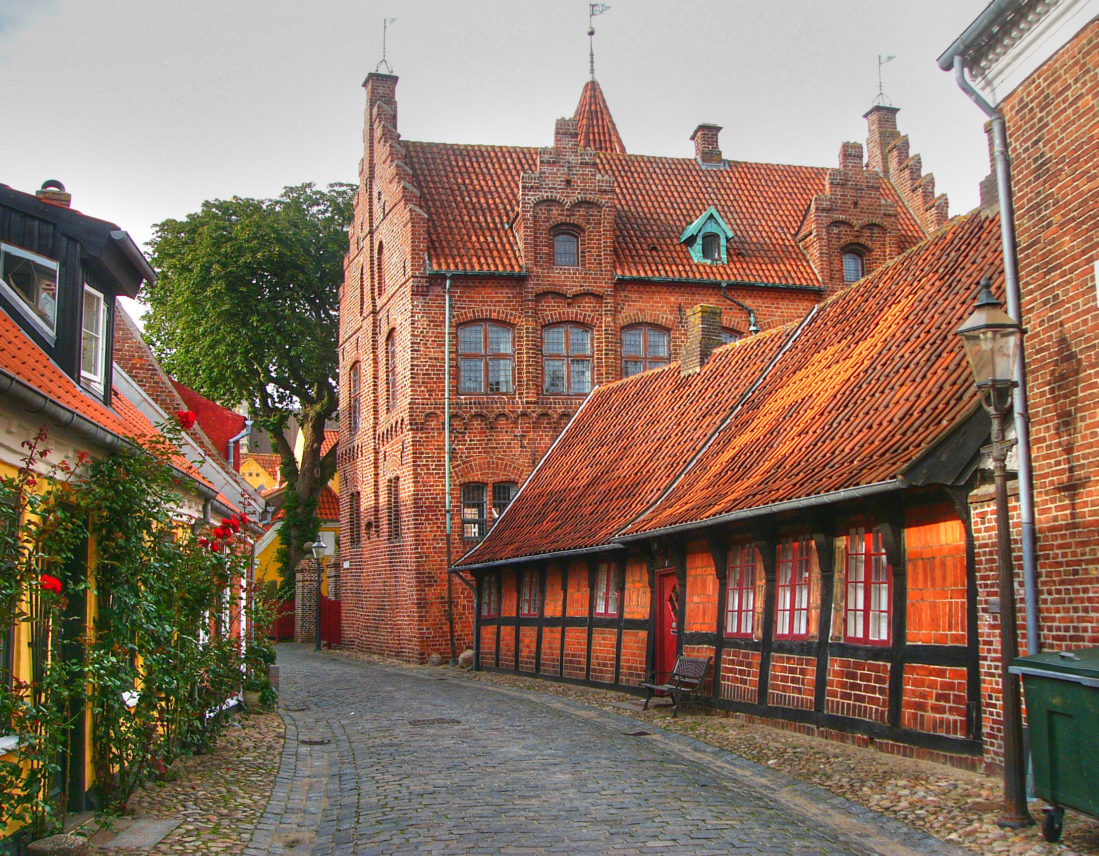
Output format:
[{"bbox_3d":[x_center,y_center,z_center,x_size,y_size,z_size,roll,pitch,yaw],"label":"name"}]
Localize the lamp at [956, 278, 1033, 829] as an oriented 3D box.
[{"bbox_3d":[2.977,0.746,7.830,0.370,3.580,0.370,1,-8,-19],"label":"lamp"}]

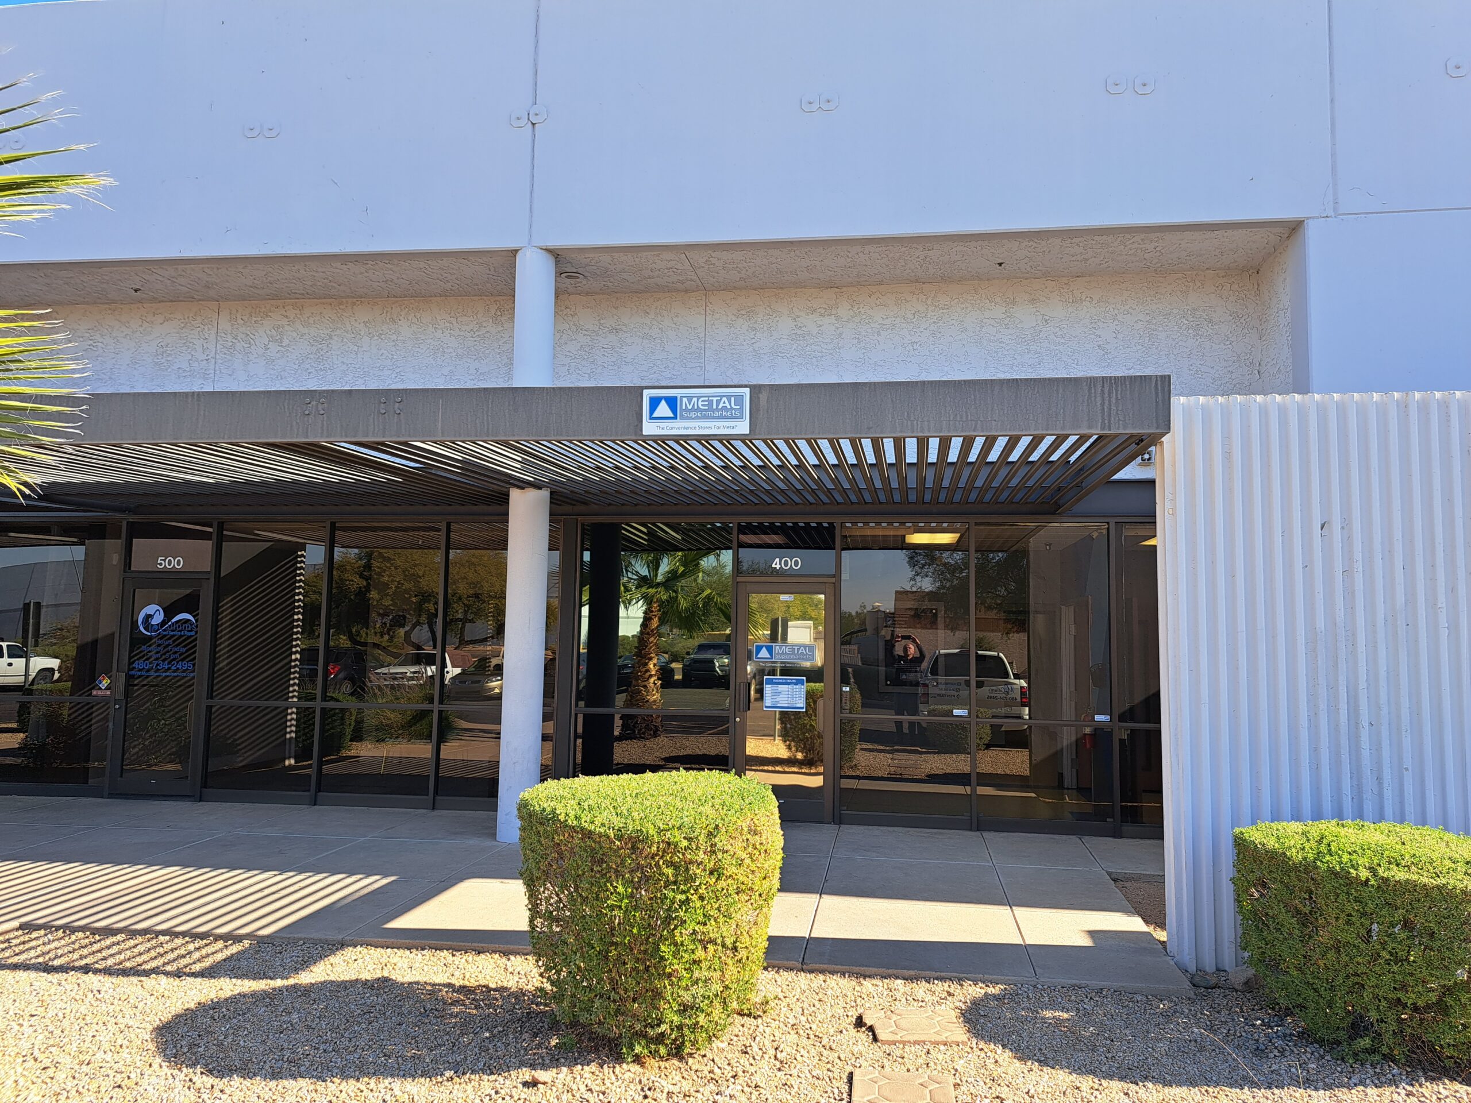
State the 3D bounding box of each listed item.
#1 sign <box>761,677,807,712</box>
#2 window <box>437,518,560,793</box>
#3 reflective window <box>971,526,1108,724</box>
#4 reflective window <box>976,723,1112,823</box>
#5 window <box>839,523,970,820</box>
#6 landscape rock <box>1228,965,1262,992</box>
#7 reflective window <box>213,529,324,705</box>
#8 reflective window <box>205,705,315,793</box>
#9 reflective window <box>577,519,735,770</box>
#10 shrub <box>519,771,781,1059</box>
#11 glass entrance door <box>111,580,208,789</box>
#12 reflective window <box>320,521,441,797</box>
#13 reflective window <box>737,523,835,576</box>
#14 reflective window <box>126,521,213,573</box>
[{"bbox_3d":[0.447,1.290,9.242,0.388,0.308,0.010,0,-5,8],"label":"sign"},{"bbox_3d":[-2.236,1.020,9.626,1.149,2.604,0.060,0,-5,8],"label":"window"},{"bbox_3d":[2.690,0.629,9.005,1.163,1.753,0.060,0,-5,8],"label":"reflective window"},{"bbox_3d":[2.682,1.926,8.885,1.166,0.860,0.060,0,-5,8],"label":"reflective window"},{"bbox_3d":[1.524,1.061,9.191,1.156,2.656,0.060,0,-5,8],"label":"window"},{"bbox_3d":[2.584,2.157,5.171,0.169,0.100,0.139,0,-5,8],"label":"landscape rock"},{"bbox_3d":[-4.560,0.611,9.974,1.116,1.772,0.060,0,-5,8],"label":"reflective window"},{"bbox_3d":[-4.587,1.912,9.857,1.121,0.823,0.060,0,-5,8],"label":"reflective window"},{"bbox_3d":[-0.765,1.050,9.495,1.467,2.653,0.060,0,-5,8],"label":"reflective window"},{"bbox_3d":[-0.398,1.588,4.691,1.144,1.084,1.144,0,-5,8],"label":"shrub"},{"bbox_3d":[-5.670,1.336,10.055,0.916,2.130,0.050,0,-5,8],"label":"glass entrance door"},{"bbox_3d":[-3.410,1.041,9.845,1.154,2.641,0.060,0,-5,8],"label":"reflective window"},{"bbox_3d":[0.465,-0.017,9.431,0.906,0.501,0.060,0,-5,8],"label":"reflective window"},{"bbox_3d":[-5.664,-0.037,10.243,0.910,0.504,0.060,0,-5,8],"label":"reflective window"}]

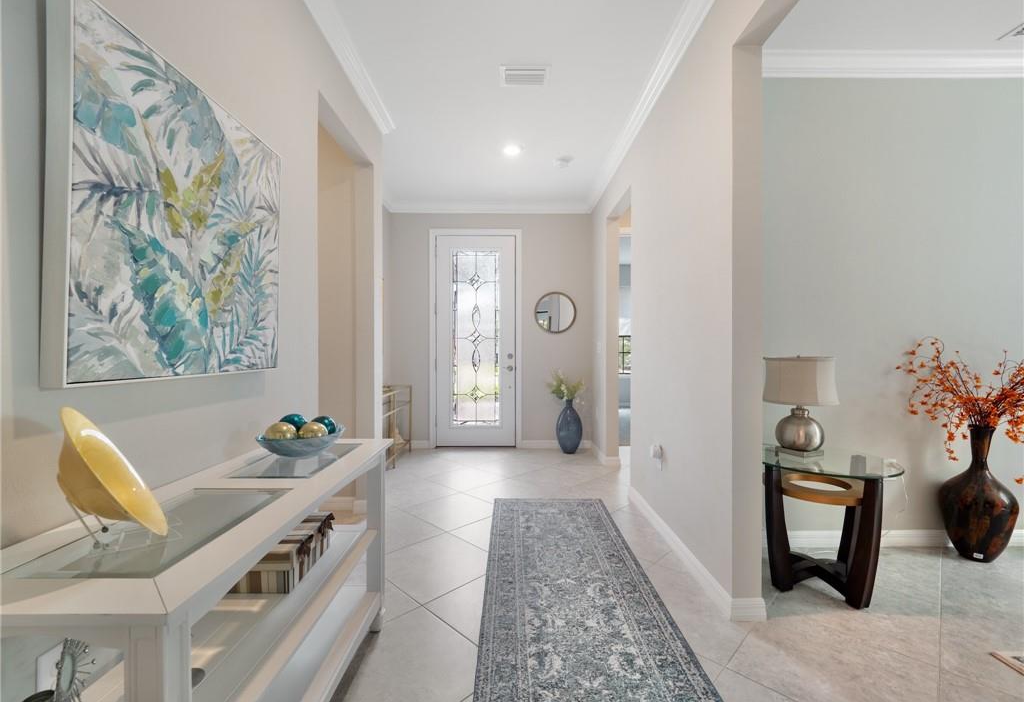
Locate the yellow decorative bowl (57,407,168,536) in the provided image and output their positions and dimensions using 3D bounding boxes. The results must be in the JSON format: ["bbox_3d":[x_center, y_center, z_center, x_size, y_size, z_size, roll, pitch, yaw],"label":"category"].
[{"bbox_3d":[-0.760,0.244,0.756,0.075,0.290,0.290,-36,22,-34],"label":"yellow decorative bowl"}]

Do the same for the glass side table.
[{"bbox_3d":[1.490,0.821,2.025,0.620,0.600,0.620,0,0,-6],"label":"glass side table"}]

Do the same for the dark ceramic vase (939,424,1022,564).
[{"bbox_3d":[2.525,0.765,2.248,0.290,0.710,0.290,0,0,0],"label":"dark ceramic vase"}]

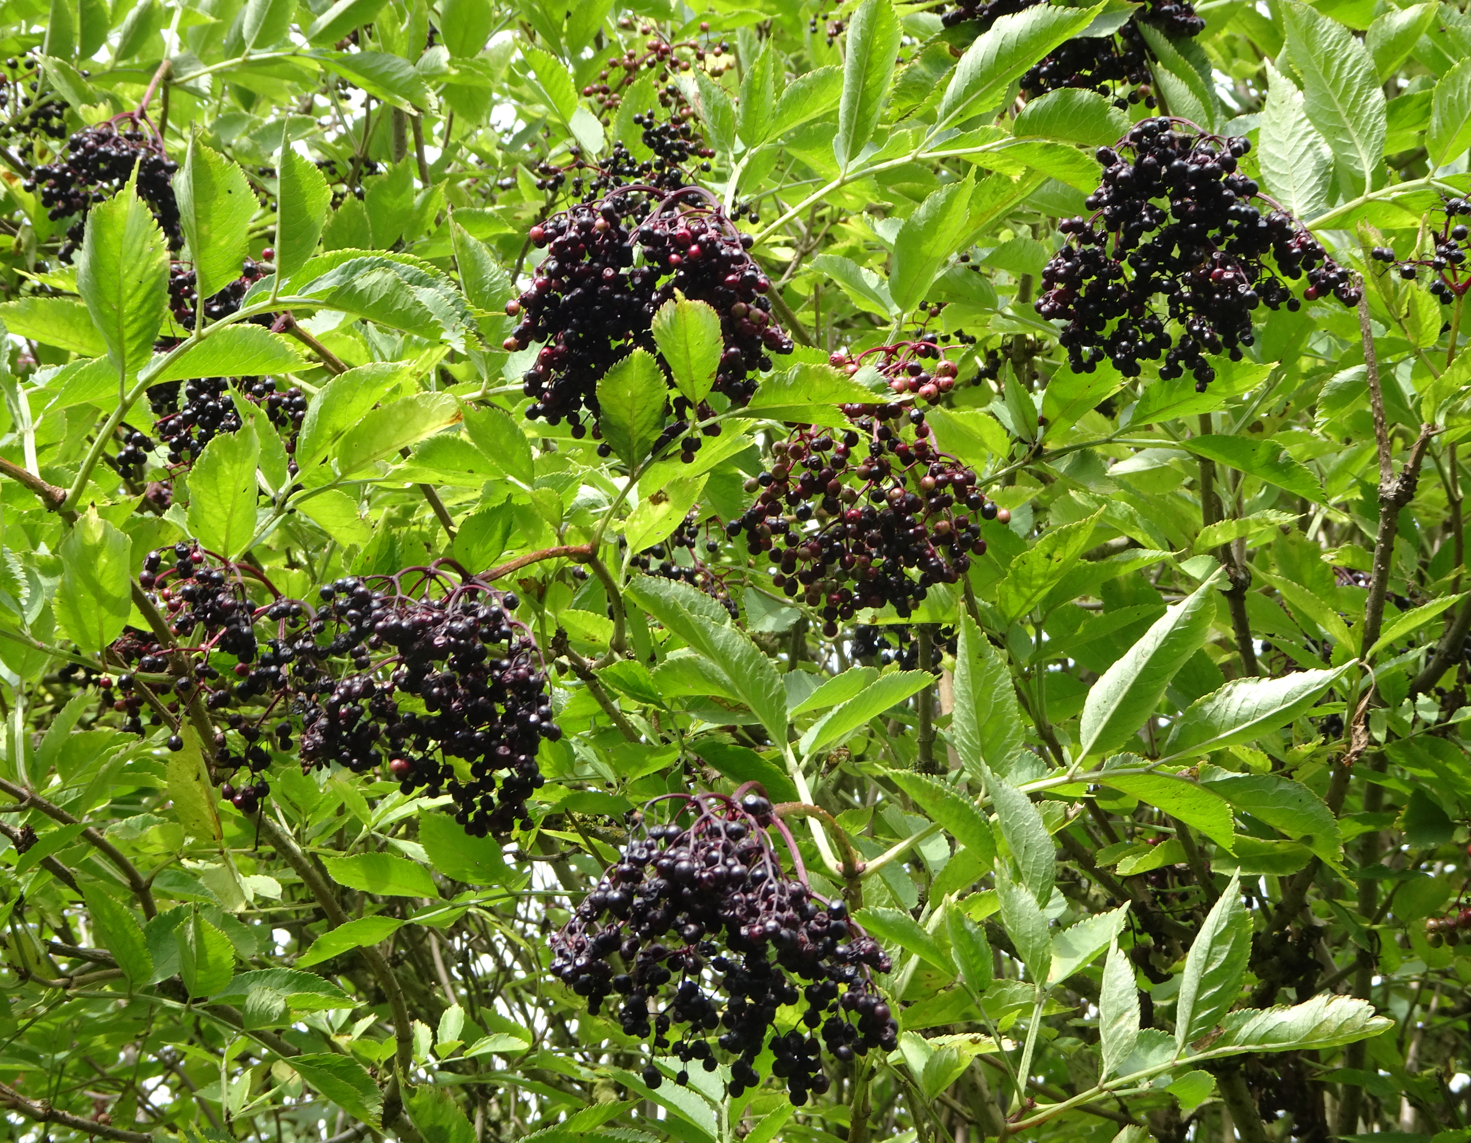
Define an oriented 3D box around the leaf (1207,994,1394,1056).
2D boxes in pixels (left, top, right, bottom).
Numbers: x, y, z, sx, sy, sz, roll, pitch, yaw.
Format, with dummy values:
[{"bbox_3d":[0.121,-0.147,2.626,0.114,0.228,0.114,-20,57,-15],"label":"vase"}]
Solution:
[{"bbox_3d":[0.222,0.178,1.295,0.076,0.027,0.010,-10,-37,8],"label":"leaf"}]

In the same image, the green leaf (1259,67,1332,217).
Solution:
[{"bbox_3d":[0.237,-0.181,1.400,0.029,0.067,0.018,-9,11,11],"label":"green leaf"}]

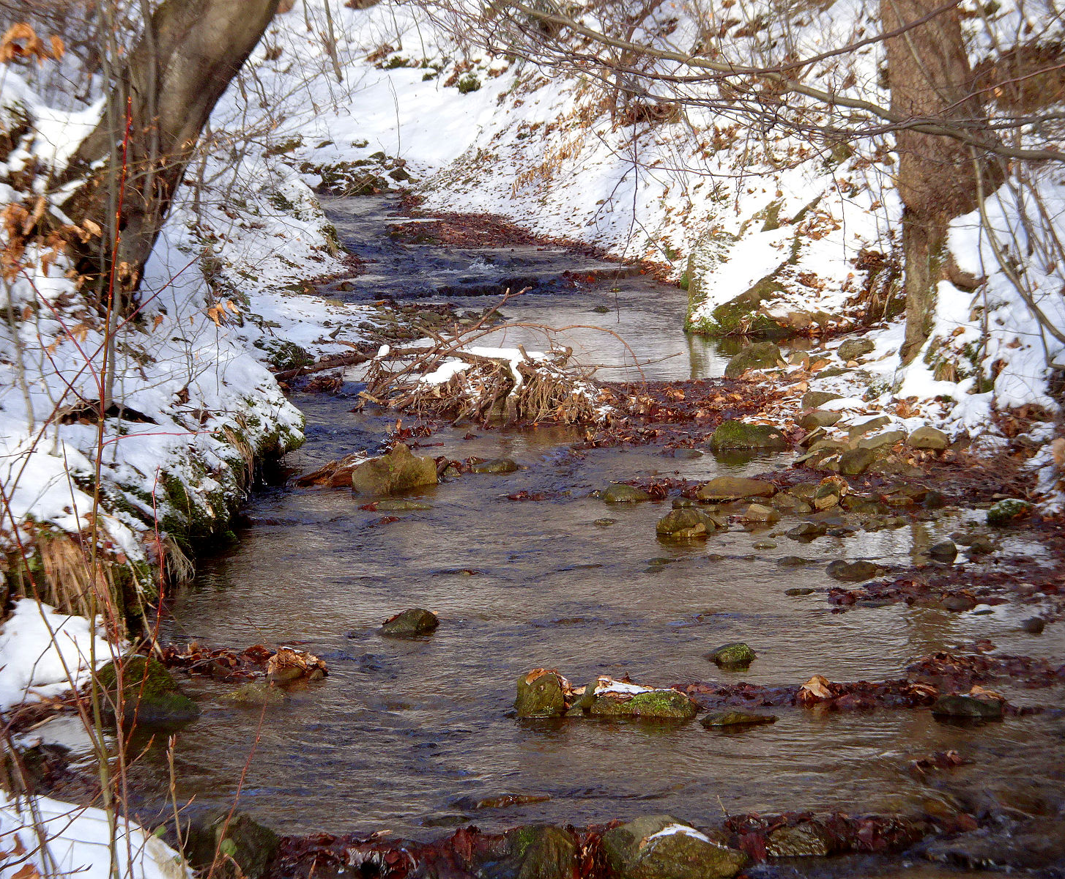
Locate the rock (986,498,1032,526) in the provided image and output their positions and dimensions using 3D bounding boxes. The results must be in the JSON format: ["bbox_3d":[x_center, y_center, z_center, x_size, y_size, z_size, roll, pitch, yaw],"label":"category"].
[{"bbox_3d":[2.065,0.315,15.400,0.198,0.115,0.160,0,5,0],"label":"rock"}]

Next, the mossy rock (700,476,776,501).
[{"bbox_3d":[0.942,0.228,16.400,0.359,0.110,0.230,0,5,0],"label":"mossy rock"}]

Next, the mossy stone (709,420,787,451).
[{"bbox_3d":[1.146,-0.019,18.900,0.419,0.160,0.270,0,5,0],"label":"mossy stone"}]

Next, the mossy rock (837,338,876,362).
[{"bbox_3d":[1.883,-0.519,20.684,0.232,0.134,0.187,0,6,0],"label":"mossy rock"}]

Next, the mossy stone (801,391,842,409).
[{"bbox_3d":[1.550,-0.209,19.078,0.214,0.098,0.172,0,6,0],"label":"mossy stone"}]

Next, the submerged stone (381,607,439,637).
[{"bbox_3d":[-0.463,0.694,13.475,0.220,0.115,0.166,0,6,0],"label":"submerged stone"}]

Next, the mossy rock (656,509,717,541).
[{"bbox_3d":[0.701,0.386,16.099,0.275,0.148,0.221,0,6,0],"label":"mossy rock"}]

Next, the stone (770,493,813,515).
[{"bbox_3d":[1.155,0.286,15.850,0.184,0.090,0.140,0,5,0],"label":"stone"}]

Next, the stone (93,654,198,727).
[{"bbox_3d":[-1.270,0.829,11.730,0.341,0.236,0.289,0,6,0],"label":"stone"}]

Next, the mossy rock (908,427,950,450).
[{"bbox_3d":[1.980,-0.007,17.774,0.217,0.116,0.164,0,6,0],"label":"mossy rock"}]

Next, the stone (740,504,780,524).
[{"bbox_3d":[0.992,0.323,15.500,0.176,0.090,0.140,0,5,0],"label":"stone"}]

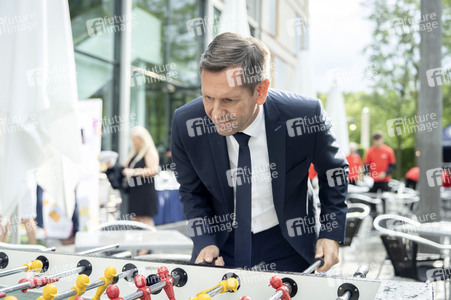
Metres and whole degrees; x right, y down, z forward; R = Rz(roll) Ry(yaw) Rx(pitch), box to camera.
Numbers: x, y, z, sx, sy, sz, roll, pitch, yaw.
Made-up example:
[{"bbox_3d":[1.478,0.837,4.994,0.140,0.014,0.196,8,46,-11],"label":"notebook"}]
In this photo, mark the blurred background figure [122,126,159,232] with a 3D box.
[{"bbox_3d":[-1.130,0.545,7.150,0.450,1.720,0.450,2,-2,-21],"label":"blurred background figure"}]

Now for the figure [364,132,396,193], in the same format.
[{"bbox_3d":[2.480,0.619,8.600,0.530,1.770,0.380,1,-2,5],"label":"figure"}]

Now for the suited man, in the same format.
[{"bbox_3d":[0.150,0.471,1.740,0.600,1.570,0.750,0,-2,16],"label":"suited man"}]

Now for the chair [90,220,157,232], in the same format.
[{"bbox_3d":[-0.790,0.938,4.200,0.560,0.760,0.570,1,-2,-12],"label":"chair"}]

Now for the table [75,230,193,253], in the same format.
[{"bbox_3d":[-0.610,0.934,3.500,0.700,0.730,0.700,1,-2,-13],"label":"table"}]

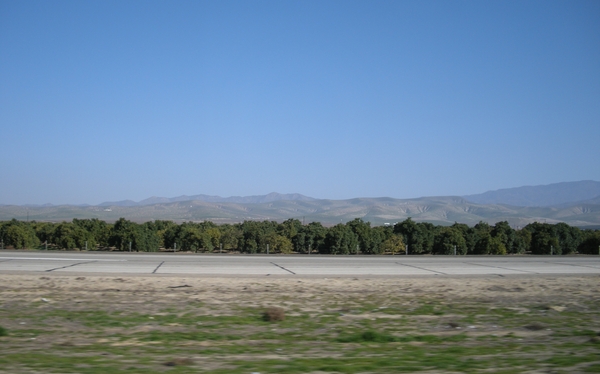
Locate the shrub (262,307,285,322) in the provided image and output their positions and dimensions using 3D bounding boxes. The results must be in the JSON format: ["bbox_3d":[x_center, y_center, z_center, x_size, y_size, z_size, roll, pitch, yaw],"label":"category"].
[{"bbox_3d":[-0.500,2.406,12.100,0.410,0.290,0.390,0,-4,0],"label":"shrub"}]

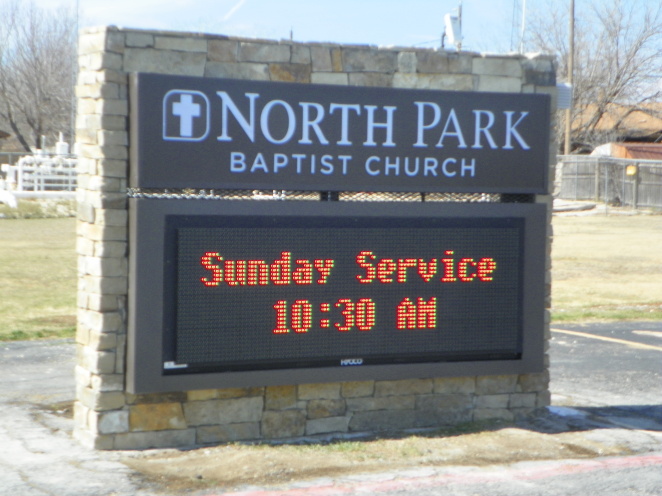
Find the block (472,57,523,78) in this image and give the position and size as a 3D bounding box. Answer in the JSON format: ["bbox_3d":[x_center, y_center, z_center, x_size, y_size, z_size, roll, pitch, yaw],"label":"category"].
[{"bbox_3d":[0.870,-0.974,8.088,0.318,0.096,0.120,0,2,-28],"label":"block"}]

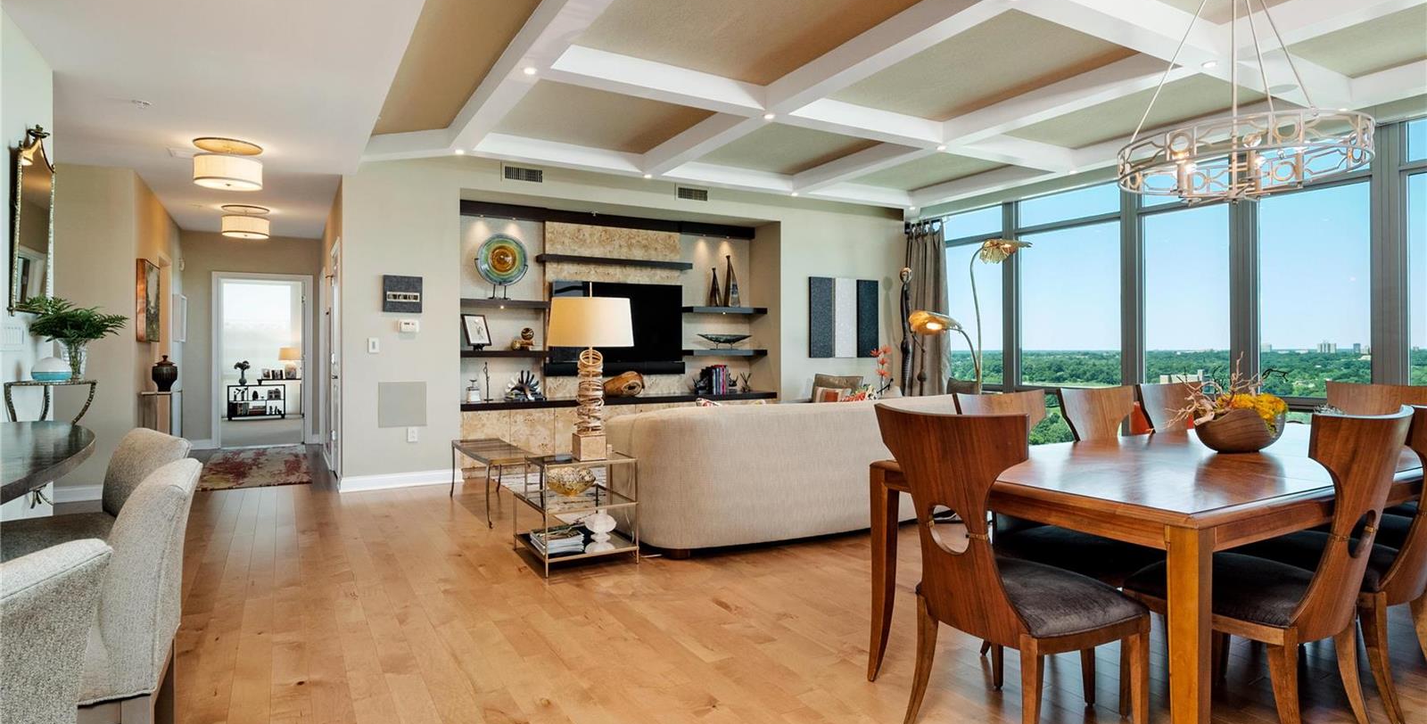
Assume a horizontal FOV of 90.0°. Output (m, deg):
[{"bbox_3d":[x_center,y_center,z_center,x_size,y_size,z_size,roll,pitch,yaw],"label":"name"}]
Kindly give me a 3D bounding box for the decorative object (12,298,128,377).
[{"bbox_3d":[-4.607,-0.177,5.150,0.540,0.580,0.540,0,1,-30],"label":"decorative object"}]

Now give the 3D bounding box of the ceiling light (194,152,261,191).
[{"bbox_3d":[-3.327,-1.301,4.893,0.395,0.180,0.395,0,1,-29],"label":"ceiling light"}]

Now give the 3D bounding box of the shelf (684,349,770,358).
[{"bbox_3d":[0.056,-0.103,8.113,1.090,0.068,0.360,0,1,-30],"label":"shelf"}]

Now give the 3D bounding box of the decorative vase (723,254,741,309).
[{"bbox_3d":[0.211,-0.926,8.180,0.190,0.625,0.130,0,1,-30],"label":"decorative vase"}]

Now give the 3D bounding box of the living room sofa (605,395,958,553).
[{"bbox_3d":[0.655,0.654,4.766,2.620,0.850,0.980,0,1,-30],"label":"living room sofa"}]

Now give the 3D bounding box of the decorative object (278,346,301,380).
[{"bbox_3d":[-7.604,0.018,12.848,0.380,0.590,0.380,0,1,-29],"label":"decorative object"}]

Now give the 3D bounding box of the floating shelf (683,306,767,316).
[{"bbox_3d":[0.056,-0.573,8.113,1.090,0.068,0.360,0,1,-30],"label":"floating shelf"}]

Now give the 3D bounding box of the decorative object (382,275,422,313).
[{"bbox_3d":[-2.622,-0.577,6.055,0.305,0.320,0.035,0,1,-30],"label":"decorative object"}]

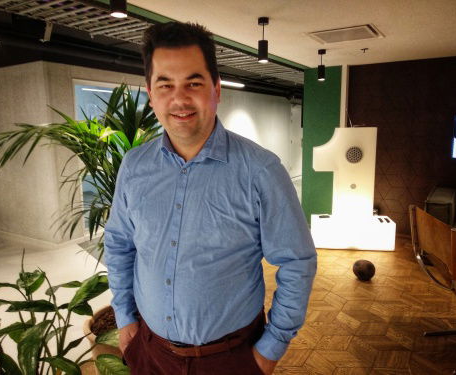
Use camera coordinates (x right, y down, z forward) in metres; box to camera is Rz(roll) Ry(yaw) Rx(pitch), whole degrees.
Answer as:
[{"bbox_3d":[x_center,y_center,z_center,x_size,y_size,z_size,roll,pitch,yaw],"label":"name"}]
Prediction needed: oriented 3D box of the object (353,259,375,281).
[{"bbox_3d":[1.454,0.886,3.989,0.241,0.241,0.241,5,11,31],"label":"object"}]

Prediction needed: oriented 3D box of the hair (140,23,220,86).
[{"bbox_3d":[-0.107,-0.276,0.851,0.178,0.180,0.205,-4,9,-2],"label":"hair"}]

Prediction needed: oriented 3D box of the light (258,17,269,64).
[{"bbox_3d":[0.304,-1.249,3.185,0.091,0.371,0.091,-1,9,0],"label":"light"}]

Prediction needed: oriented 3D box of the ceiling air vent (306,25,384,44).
[{"bbox_3d":[1.201,-1.545,3.820,0.640,0.050,0.640,5,11,31],"label":"ceiling air vent"}]

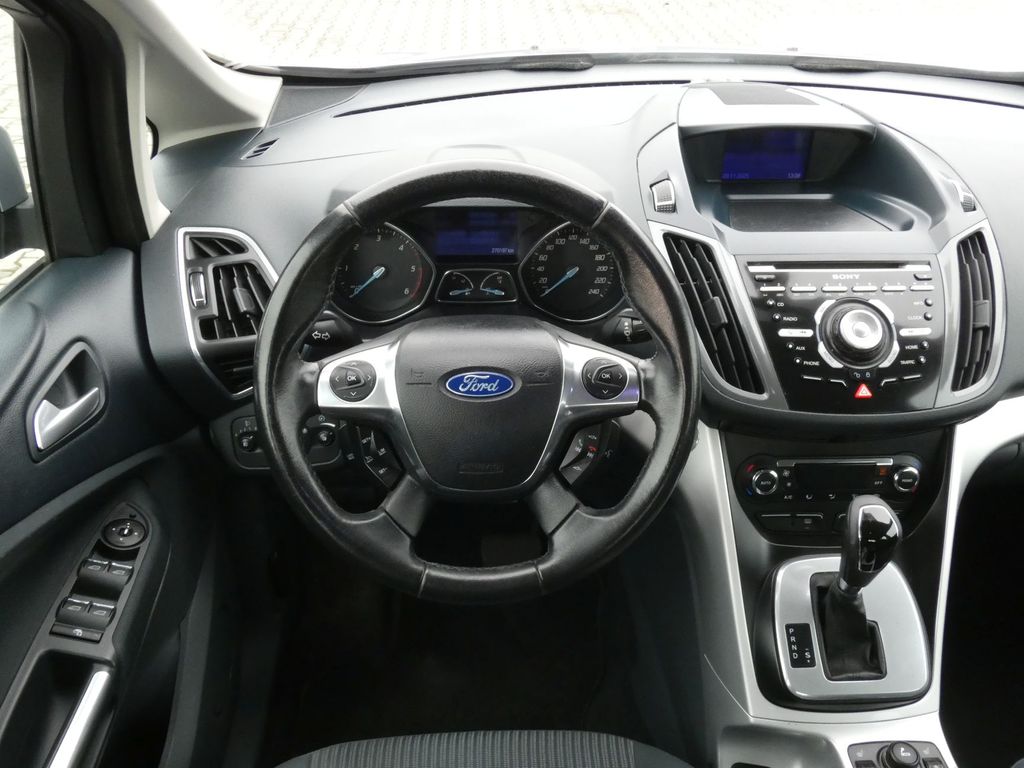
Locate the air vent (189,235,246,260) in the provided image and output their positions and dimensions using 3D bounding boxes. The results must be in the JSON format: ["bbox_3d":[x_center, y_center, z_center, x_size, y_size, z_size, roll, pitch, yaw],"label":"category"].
[{"bbox_3d":[-0.301,-0.141,0.848,0.060,0.024,0.030,-8,15,-14],"label":"air vent"}]

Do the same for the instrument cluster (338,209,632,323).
[{"bbox_3d":[-0.035,-0.126,0.872,0.308,0.128,0.055,0,13,-3],"label":"instrument cluster"}]

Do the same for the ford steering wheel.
[{"bbox_3d":[-0.027,0.002,0.715,0.375,0.375,0.100,0,10,-3],"label":"ford steering wheel"}]

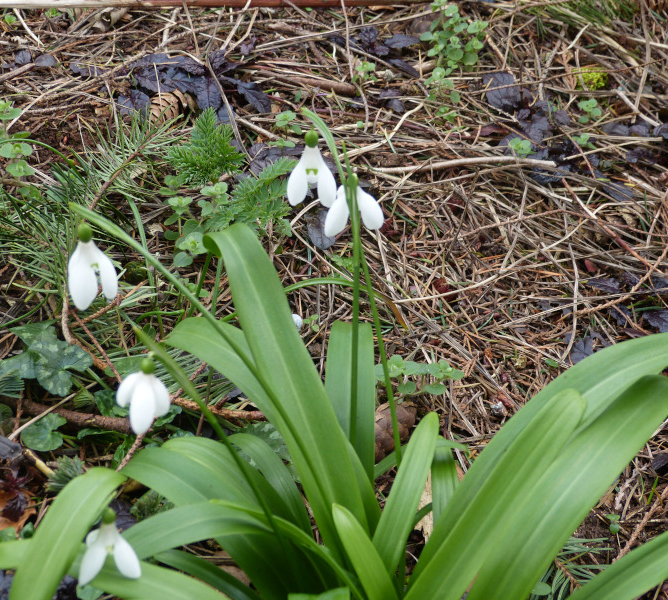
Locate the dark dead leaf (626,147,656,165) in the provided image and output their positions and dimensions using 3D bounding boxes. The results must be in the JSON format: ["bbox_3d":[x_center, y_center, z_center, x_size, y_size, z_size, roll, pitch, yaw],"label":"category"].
[{"bbox_3d":[0.174,-0.082,0.809,0.017,0.005,0.012,0,42,0],"label":"dark dead leaf"}]

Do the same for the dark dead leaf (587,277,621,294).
[{"bbox_3d":[0.150,-0.008,0.798,0.020,0.005,0.012,0,38,0],"label":"dark dead leaf"}]

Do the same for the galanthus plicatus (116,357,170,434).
[{"bbox_3d":[-0.073,0.037,0.550,0.021,0.030,0.022,0,40,0],"label":"galanthus plicatus"}]

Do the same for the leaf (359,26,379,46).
[{"bbox_3d":[0.025,-0.192,1.046,0.015,0.007,0.021,0,40,0],"label":"leaf"}]

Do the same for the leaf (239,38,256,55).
[{"bbox_3d":[-0.072,-0.212,1.200,0.016,0.010,0.020,0,34,0],"label":"leaf"}]

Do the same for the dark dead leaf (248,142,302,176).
[{"bbox_3d":[-0.038,-0.091,0.925,0.035,0.012,0.027,0,40,0],"label":"dark dead leaf"}]

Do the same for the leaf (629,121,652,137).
[{"bbox_3d":[0.204,-0.114,0.953,0.016,0.007,0.012,0,40,0],"label":"leaf"}]

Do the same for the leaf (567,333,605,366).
[{"bbox_3d":[0.148,0.029,0.842,0.025,0.010,0.027,0,34,0],"label":"leaf"}]

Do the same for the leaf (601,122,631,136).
[{"bbox_3d":[0.183,-0.111,0.929,0.018,0.006,0.011,0,38,0],"label":"leaf"}]

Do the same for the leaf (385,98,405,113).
[{"bbox_3d":[0.041,-0.132,0.974,0.014,0.007,0.010,0,40,0],"label":"leaf"}]

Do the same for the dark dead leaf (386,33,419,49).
[{"bbox_3d":[0.058,-0.219,1.210,0.031,0.010,0.020,6,34,8],"label":"dark dead leaf"}]

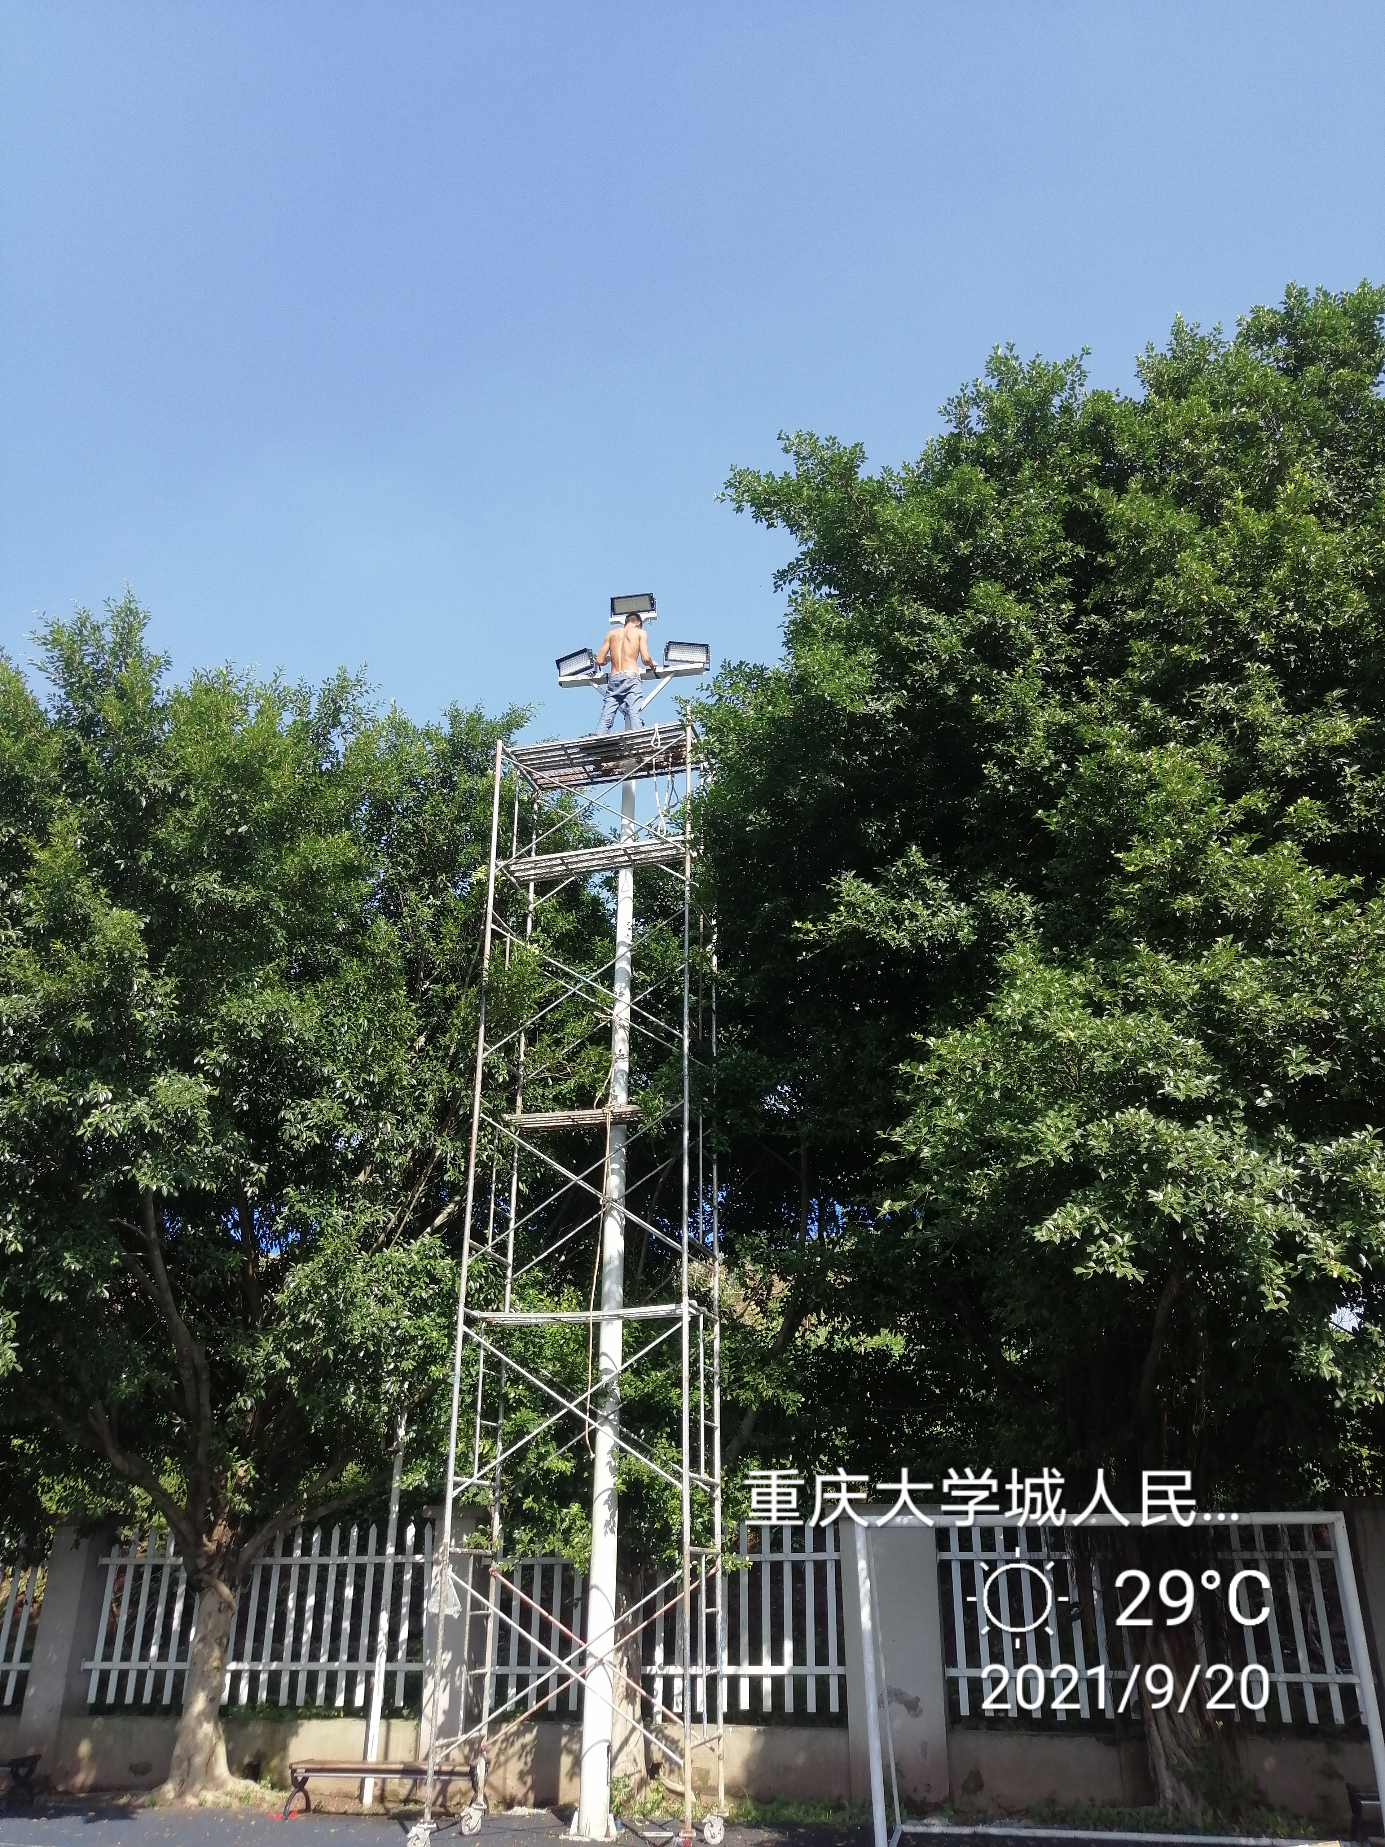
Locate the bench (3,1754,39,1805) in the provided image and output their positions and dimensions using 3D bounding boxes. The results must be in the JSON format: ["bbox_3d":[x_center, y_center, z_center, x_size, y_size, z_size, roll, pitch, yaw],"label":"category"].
[{"bbox_3d":[-6.173,6.978,11.714,1.480,0.380,0.410,-2,-25,5],"label":"bench"}]

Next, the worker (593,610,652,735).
[{"bbox_3d":[-0.670,-2.323,13.833,0.530,1.630,0.450,-6,-26,13],"label":"worker"}]

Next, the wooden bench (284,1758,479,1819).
[{"bbox_3d":[-2.376,6.802,11.317,1.480,0.380,0.410,-2,-25,5],"label":"wooden bench"}]

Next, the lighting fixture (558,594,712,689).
[{"bbox_3d":[-0.594,-2.937,14.648,1.500,1.130,0.450,-4,-25,8],"label":"lighting fixture"}]

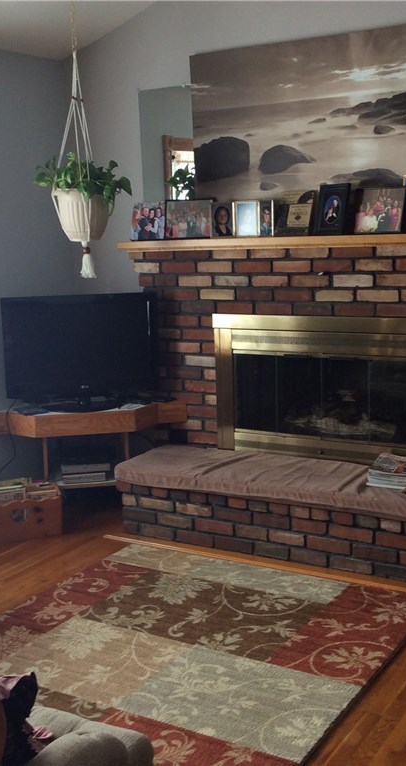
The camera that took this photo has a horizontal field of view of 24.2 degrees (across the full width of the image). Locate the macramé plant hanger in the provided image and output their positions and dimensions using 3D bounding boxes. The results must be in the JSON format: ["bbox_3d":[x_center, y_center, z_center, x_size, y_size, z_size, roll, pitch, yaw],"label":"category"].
[{"bbox_3d":[-0.543,-1.041,4.110,0.270,1.161,0.260,-3,10,-7],"label":"macramé plant hanger"}]

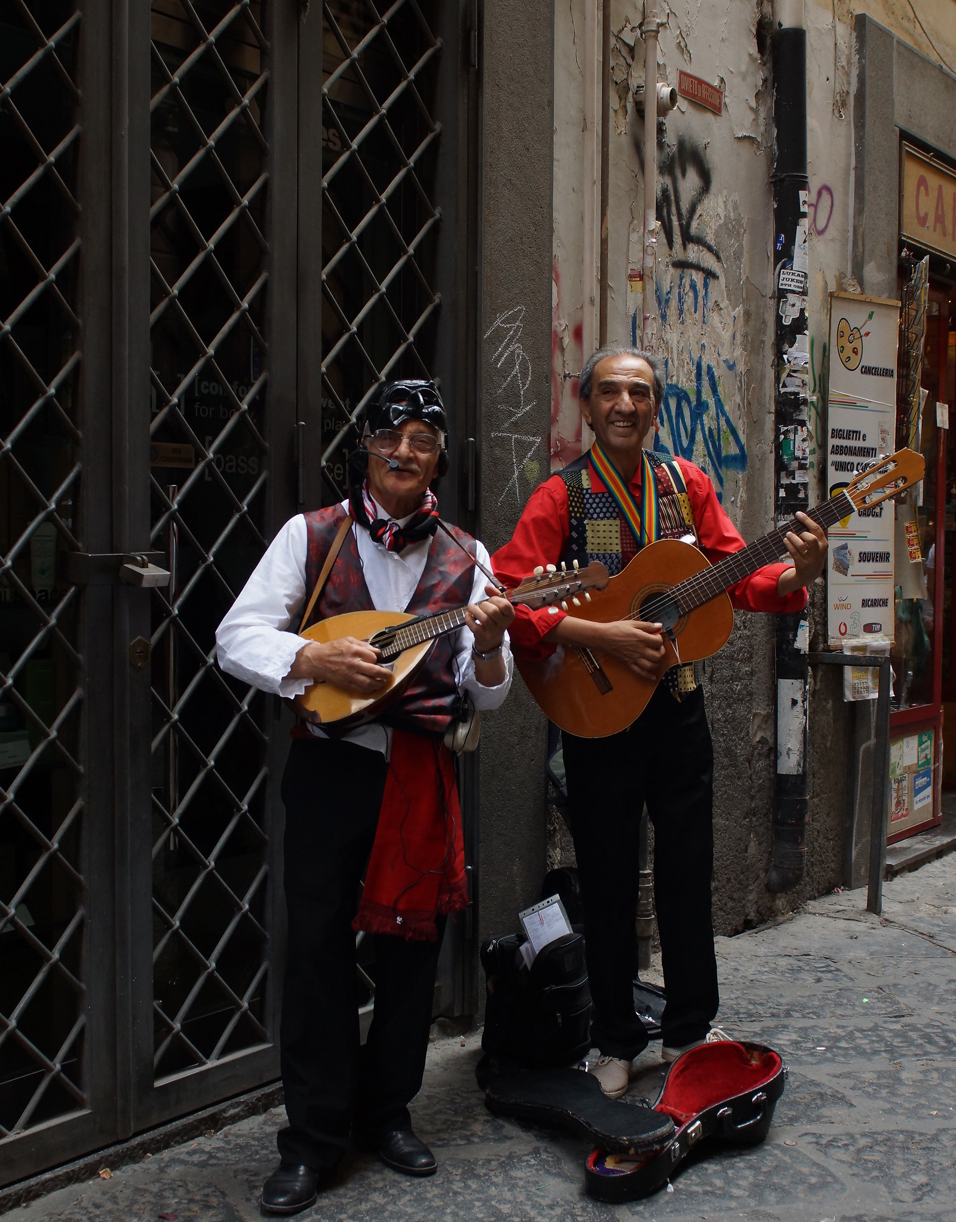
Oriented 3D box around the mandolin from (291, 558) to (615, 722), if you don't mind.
[{"bbox_3d":[-0.043,0.068,3.237,0.630,0.200,0.150,-23,-17,6],"label":"mandolin"}]

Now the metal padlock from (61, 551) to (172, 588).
[{"bbox_3d":[-0.706,-0.081,3.274,0.090,0.070,0.190,2,3,33],"label":"metal padlock"}]

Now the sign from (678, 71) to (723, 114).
[{"bbox_3d":[0.681,-1.585,5.121,0.015,0.075,0.310,2,3,33],"label":"sign"}]

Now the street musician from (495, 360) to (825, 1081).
[{"bbox_3d":[0.423,0.229,3.877,0.740,1.700,0.500,0,3,-1],"label":"street musician"}]

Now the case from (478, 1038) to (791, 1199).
[{"bbox_3d":[0.304,1.042,3.523,0.500,0.170,0.700,2,3,33],"label":"case"}]

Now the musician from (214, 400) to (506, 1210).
[{"bbox_3d":[-0.229,0.334,3.369,0.590,1.620,0.480,0,3,-6],"label":"musician"}]

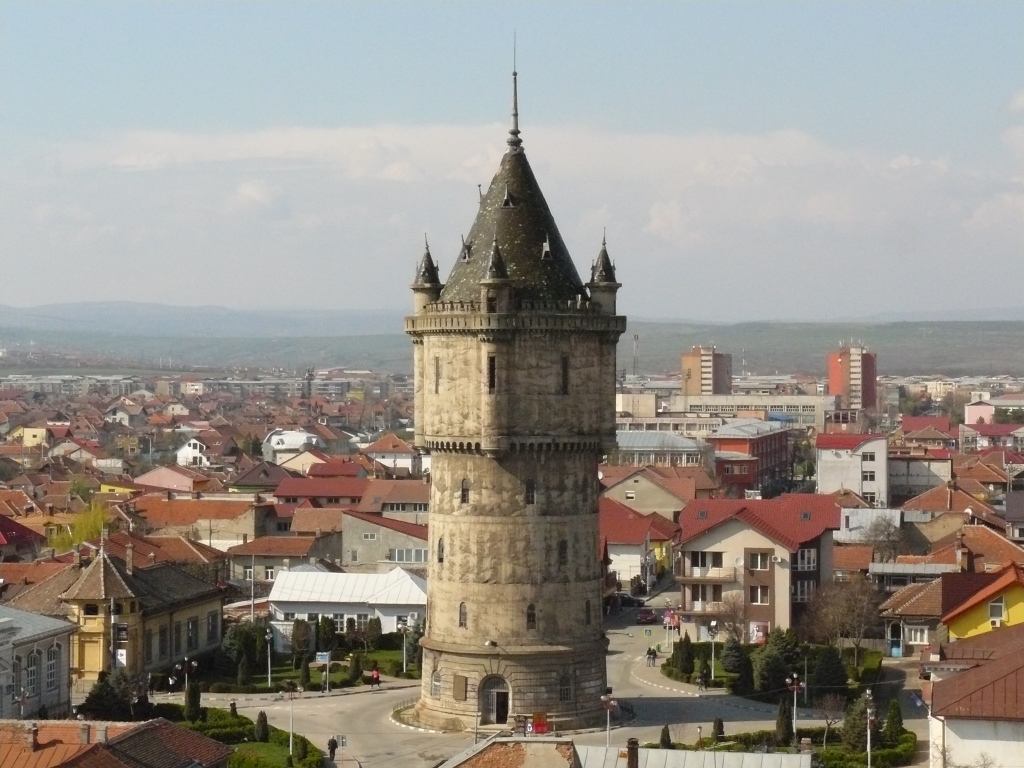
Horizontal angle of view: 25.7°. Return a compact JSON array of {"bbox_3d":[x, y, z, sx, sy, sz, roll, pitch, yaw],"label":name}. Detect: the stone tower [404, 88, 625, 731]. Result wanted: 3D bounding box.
[{"bbox_3d":[0.227,0.923,170.019,16.600,47.600,16.600,0,1,0],"label":"stone tower"}]

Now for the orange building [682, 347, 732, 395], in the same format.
[{"bbox_3d":[89.343,-0.516,1030.051,17.500,32.500,17.500,1,1,40],"label":"orange building"}]

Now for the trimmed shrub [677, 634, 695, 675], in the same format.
[{"bbox_3d":[14.500,22.508,187.350,1.400,3.400,1.400,0,1,0],"label":"trimmed shrub"}]

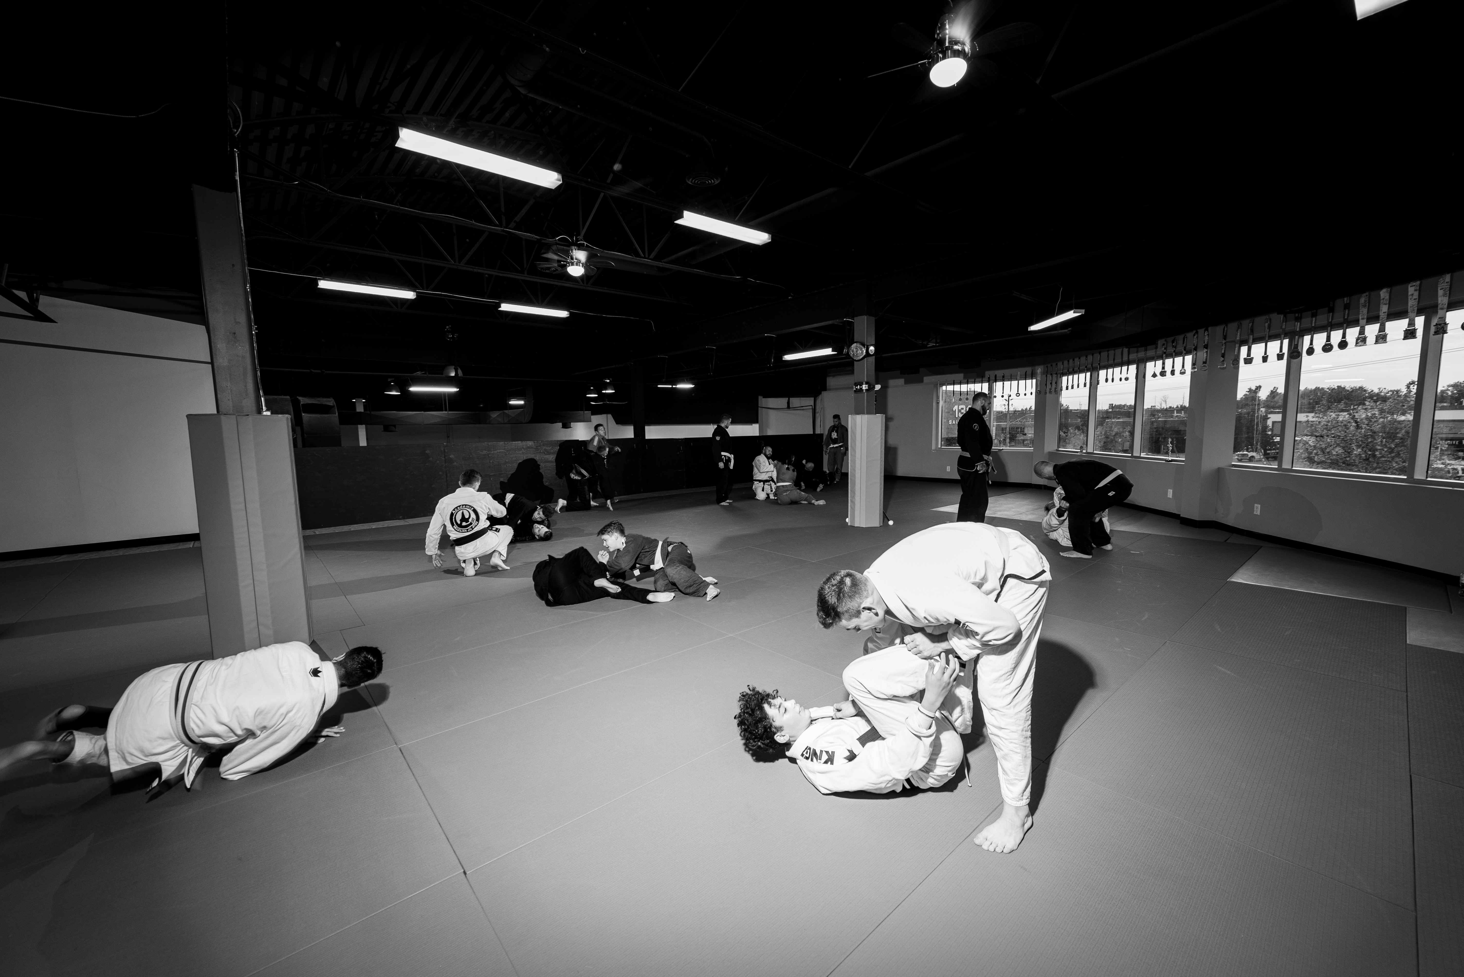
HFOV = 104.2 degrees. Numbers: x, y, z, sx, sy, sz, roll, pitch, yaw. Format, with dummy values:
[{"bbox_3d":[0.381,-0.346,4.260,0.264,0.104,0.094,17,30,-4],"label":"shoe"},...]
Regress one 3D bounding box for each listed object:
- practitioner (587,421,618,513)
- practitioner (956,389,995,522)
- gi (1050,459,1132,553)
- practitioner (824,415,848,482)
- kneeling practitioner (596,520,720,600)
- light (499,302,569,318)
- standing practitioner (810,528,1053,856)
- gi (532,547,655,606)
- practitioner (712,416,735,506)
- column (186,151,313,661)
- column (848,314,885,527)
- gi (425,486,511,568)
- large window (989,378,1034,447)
[{"bbox_3d":[-2.372,-0.393,10.169,0.500,1.530,0.520,3,7,30],"label":"practitioner"},{"bbox_3d":[3.100,-0.249,7.250,0.450,1.580,0.550,1,6,20],"label":"practitioner"},{"bbox_3d":[3.920,0.179,6.160,0.780,0.970,0.580,2,7,30],"label":"gi"},{"bbox_3d":[2.616,-1.002,14.310,0.580,1.710,0.360,1,6,21],"label":"practitioner"},{"bbox_3d":[-0.685,0.589,5.048,1.120,0.590,0.550,1,6,16],"label":"kneeling practitioner"},{"bbox_3d":[-3.522,-3.192,10.183,1.230,0.090,0.250,-6,8,-41],"label":"light"},{"bbox_3d":[0.765,0.653,2.240,0.890,1.030,0.700,-1,6,6],"label":"standing practitioner"},{"bbox_3d":[-1.163,0.709,4.848,1.020,0.410,0.580,-2,6,-6],"label":"gi"},{"bbox_3d":[-0.150,-0.557,10.830,0.380,1.710,0.500,2,6,25],"label":"practitioner"},{"bbox_3d":[-3.150,-0.428,3.638,0.520,3.000,0.520,-6,8,-41],"label":"column"},{"bbox_3d":[1.888,-0.946,7.994,0.460,2.950,0.460,-6,8,-41],"label":"column"},{"bbox_3d":[-2.740,0.377,6.050,0.810,0.820,0.640,-2,6,-12],"label":"gi"},{"bbox_3d":[6.231,-1.647,12.667,0.100,1.500,1.030,-6,8,-40],"label":"large window"}]

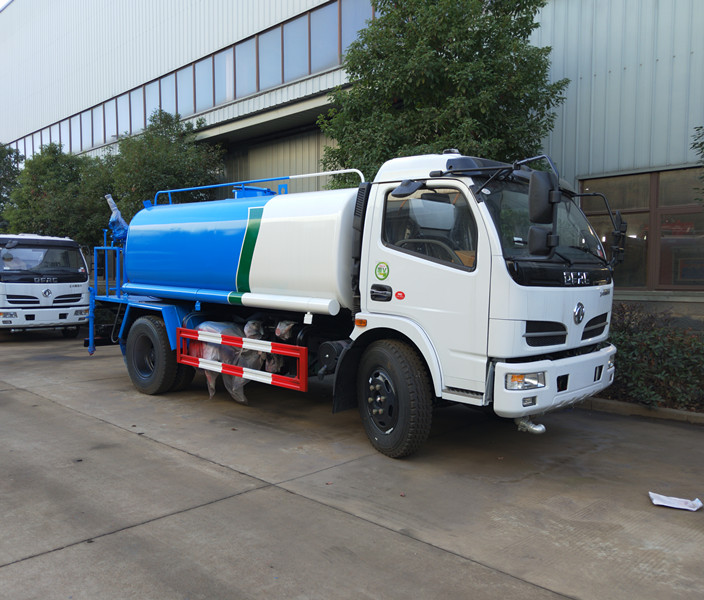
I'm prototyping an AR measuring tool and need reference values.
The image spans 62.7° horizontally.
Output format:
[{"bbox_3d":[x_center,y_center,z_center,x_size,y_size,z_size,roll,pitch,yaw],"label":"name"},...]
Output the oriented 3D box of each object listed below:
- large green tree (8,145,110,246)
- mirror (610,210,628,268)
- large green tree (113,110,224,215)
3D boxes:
[{"bbox_3d":[-9.550,-2.200,18.700,3.400,5.500,3.400,3,4,42],"label":"large green tree"},{"bbox_3d":[2.620,-0.620,5.650,0.140,0.550,0.200,2,4,28],"label":"mirror"},{"bbox_3d":[-4.600,-1.950,14.250,3.200,5.400,3.200,3,4,42],"label":"large green tree"}]

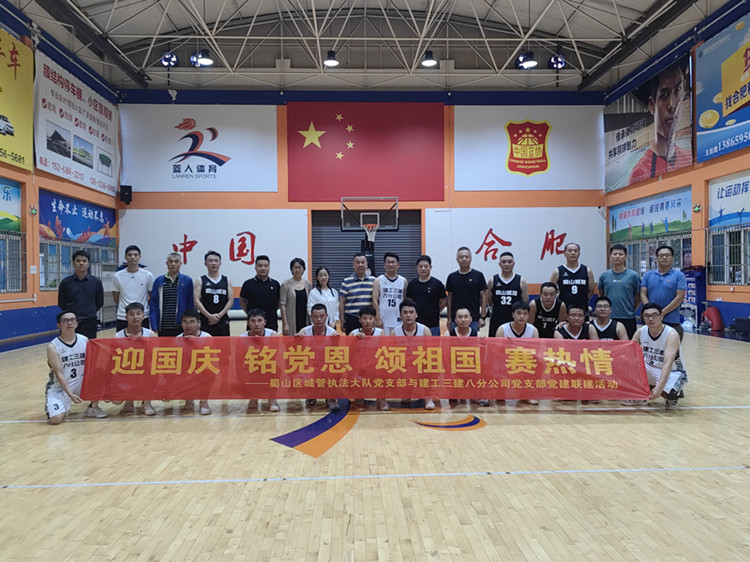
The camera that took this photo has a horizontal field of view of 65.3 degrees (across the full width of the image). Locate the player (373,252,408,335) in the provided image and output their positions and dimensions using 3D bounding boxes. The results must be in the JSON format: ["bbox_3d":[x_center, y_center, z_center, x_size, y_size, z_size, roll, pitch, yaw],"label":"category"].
[{"bbox_3d":[0.194,0.511,7.018,0.480,1.699,0.300,-1,0,0],"label":"player"}]

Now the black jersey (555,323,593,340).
[{"bbox_3d":[2.222,0.756,6.507,0.420,0.600,0.280,0,0,12],"label":"black jersey"}]

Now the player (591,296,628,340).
[{"bbox_3d":[2.702,0.761,6.729,0.500,1.158,0.600,0,0,14],"label":"player"}]

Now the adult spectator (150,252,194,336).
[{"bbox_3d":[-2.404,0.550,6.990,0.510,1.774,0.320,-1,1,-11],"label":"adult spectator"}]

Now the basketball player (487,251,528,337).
[{"bbox_3d":[1.582,0.515,6.925,0.520,1.716,0.310,-1,0,0],"label":"basketball player"}]

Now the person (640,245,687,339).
[{"bbox_3d":[3.548,0.474,7.167,0.540,1.798,0.330,0,1,12],"label":"person"}]

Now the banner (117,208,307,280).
[{"bbox_3d":[-5.672,-1.147,20.537,6.572,2.716,0.050,-1,1,-2],"label":"banner"}]

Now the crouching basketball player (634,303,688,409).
[{"bbox_3d":[3.141,0.787,6.428,0.600,1.102,0.620,0,0,22],"label":"crouching basketball player"}]

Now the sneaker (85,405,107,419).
[{"bbox_3d":[-2.982,1.391,6.260,0.280,0.125,0.105,0,1,40],"label":"sneaker"}]

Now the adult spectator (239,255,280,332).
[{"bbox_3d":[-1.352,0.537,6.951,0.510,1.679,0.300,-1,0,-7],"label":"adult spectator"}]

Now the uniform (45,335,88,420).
[{"bbox_3d":[-3.151,0.977,6.052,0.500,0.848,0.380,-1,1,-26],"label":"uniform"}]

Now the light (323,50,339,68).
[{"bbox_3d":[-1.230,-6.360,16.687,0.440,0.400,0.440,-1,1,-2],"label":"light"}]

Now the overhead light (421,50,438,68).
[{"bbox_3d":[1.572,-6.406,16.808,0.440,0.400,0.440,-1,1,-2],"label":"overhead light"}]

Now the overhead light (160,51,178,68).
[{"bbox_3d":[-7.302,-7.871,20.800,0.600,0.600,0.400,-1,0,-3],"label":"overhead light"}]

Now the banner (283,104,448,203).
[{"bbox_3d":[-0.302,-4.570,20.728,5.573,3.522,0.050,-1,1,-2],"label":"banner"}]

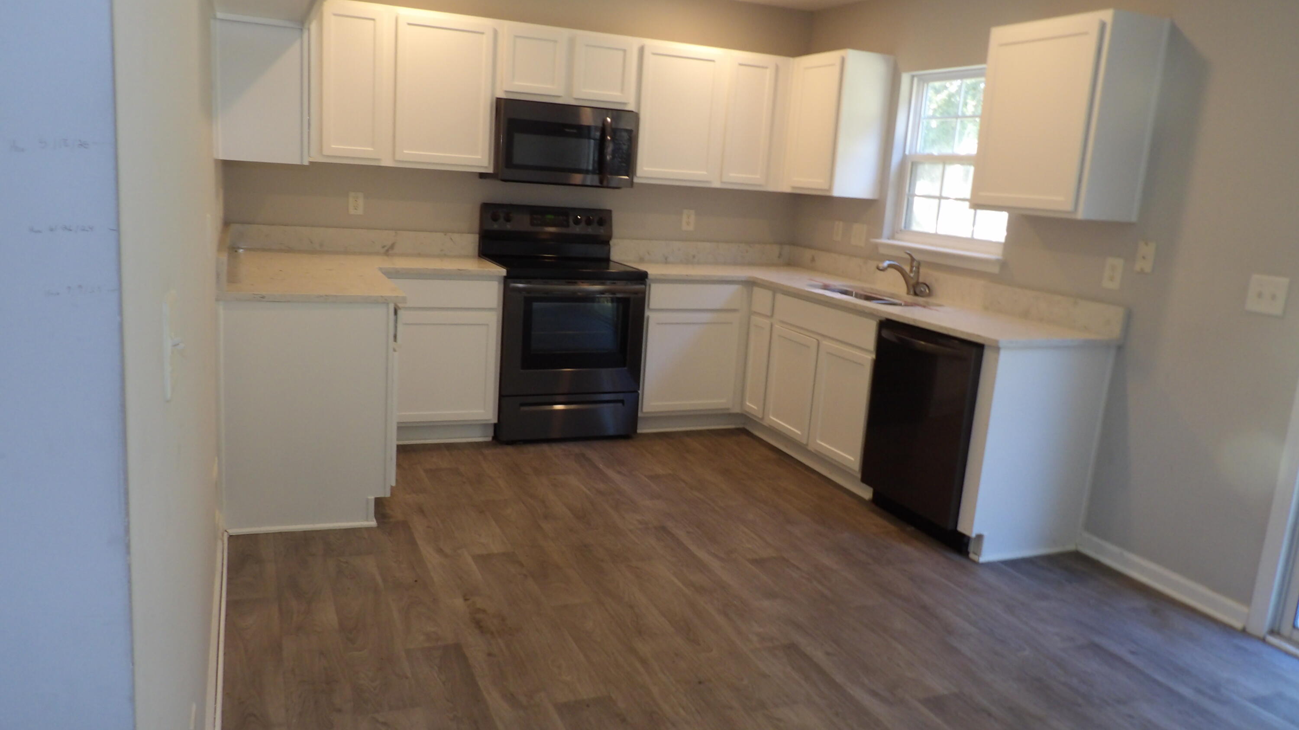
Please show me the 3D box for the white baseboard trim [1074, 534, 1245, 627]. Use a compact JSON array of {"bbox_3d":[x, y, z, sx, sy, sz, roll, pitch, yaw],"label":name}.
[{"bbox_3d":[1.935,0.812,3.454,0.016,0.095,0.713,-1,13,-23],"label":"white baseboard trim"}]

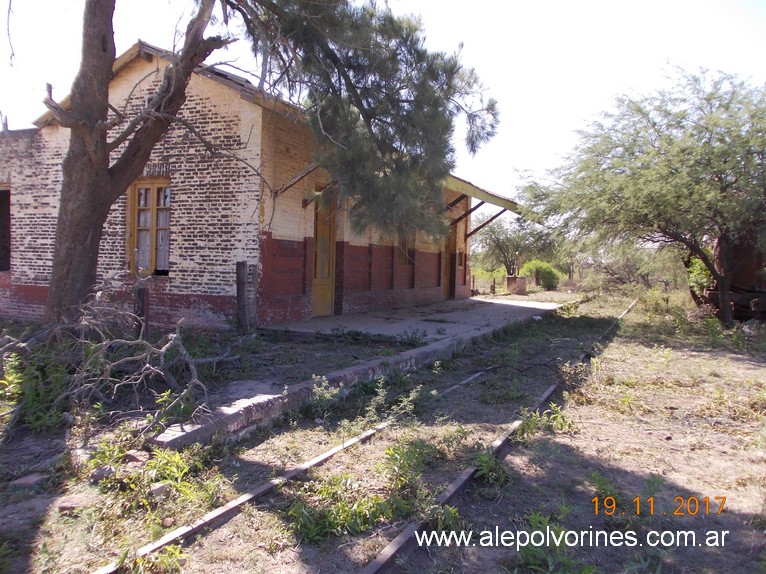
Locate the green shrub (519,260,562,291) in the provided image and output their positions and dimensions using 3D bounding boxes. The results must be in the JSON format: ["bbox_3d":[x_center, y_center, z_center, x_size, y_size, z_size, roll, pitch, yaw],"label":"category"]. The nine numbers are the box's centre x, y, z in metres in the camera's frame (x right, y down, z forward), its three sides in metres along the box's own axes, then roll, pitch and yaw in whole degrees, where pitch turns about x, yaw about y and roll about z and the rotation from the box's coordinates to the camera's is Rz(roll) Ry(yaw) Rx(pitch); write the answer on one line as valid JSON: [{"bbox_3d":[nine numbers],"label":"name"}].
[{"bbox_3d":[9.663,-0.706,38.000,2.700,1.850,2.400,1,2,0],"label":"green shrub"}]

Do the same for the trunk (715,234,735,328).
[{"bbox_3d":[9.483,-0.153,17.200,0.500,2.600,0.500,1,2,0],"label":"trunk"}]

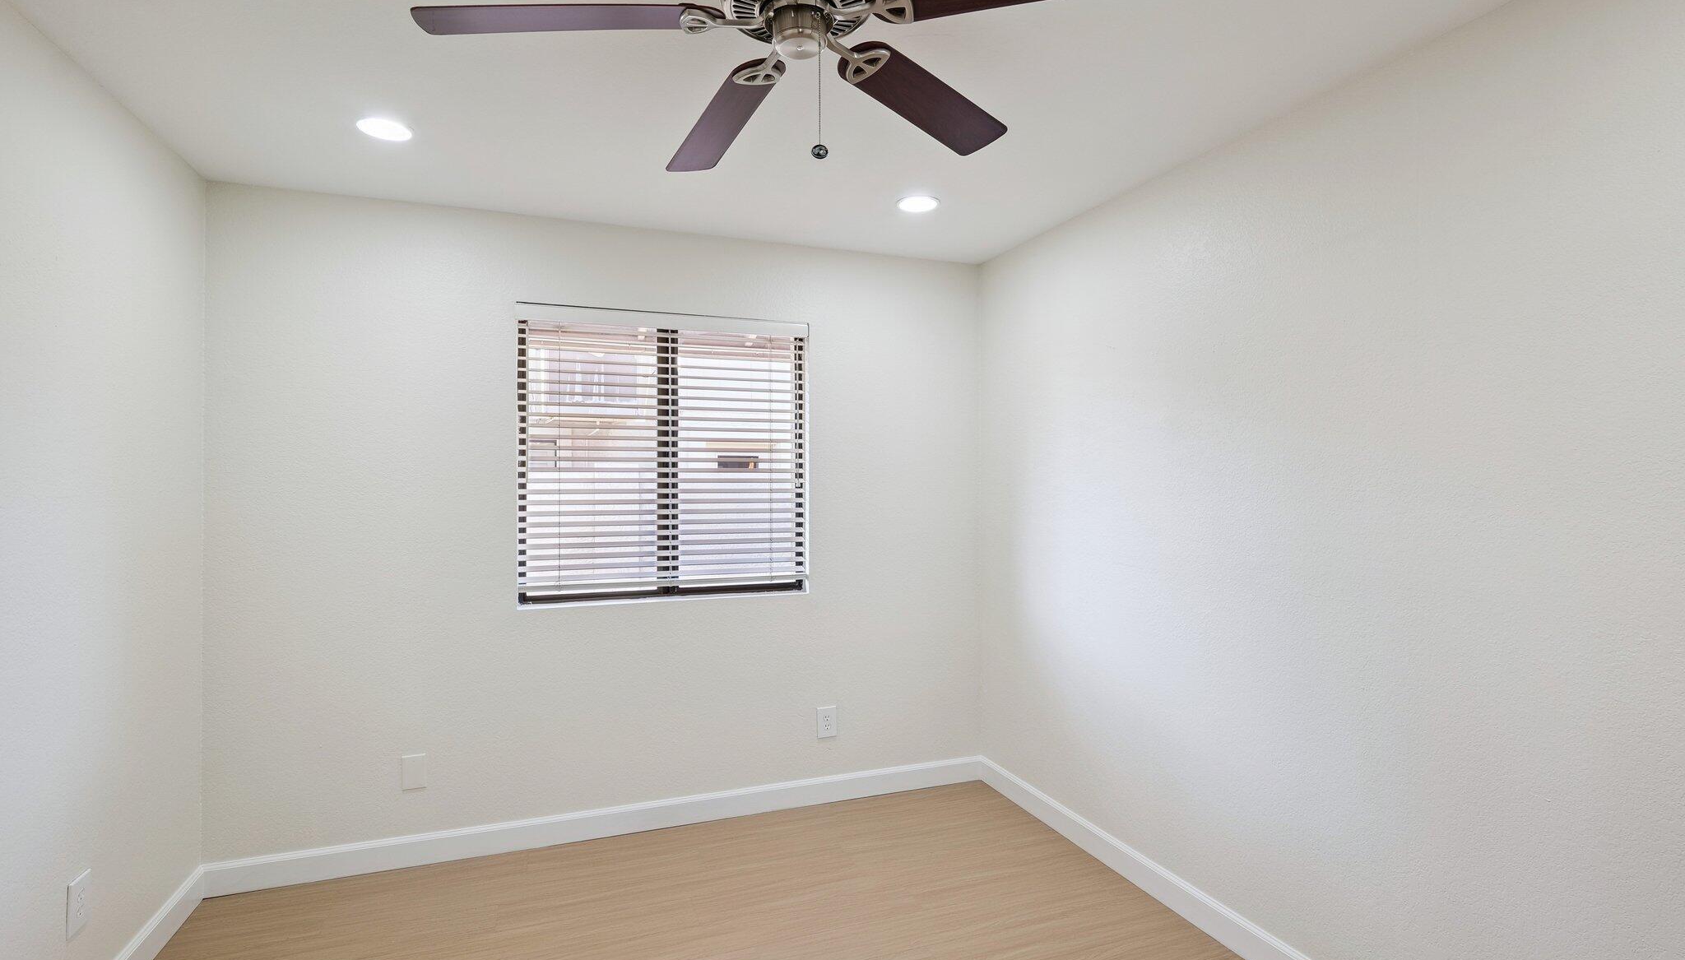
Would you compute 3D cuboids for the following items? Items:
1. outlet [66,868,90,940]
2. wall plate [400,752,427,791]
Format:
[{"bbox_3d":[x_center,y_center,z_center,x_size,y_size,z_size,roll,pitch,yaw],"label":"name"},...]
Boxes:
[{"bbox_3d":[-1.893,1.054,1.864,0.009,0.130,0.088,0,0,-22],"label":"outlet"},{"bbox_3d":[-1.572,1.076,2.752,0.078,0.124,0.008,0,0,-20],"label":"wall plate"}]

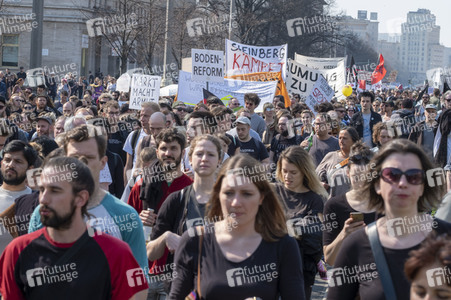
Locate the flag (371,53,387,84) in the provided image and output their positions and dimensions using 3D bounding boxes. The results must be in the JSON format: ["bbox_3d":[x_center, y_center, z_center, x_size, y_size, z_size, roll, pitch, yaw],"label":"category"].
[{"bbox_3d":[5.251,-2.763,58.000,0.580,1.030,0.300,1,2,11],"label":"flag"}]

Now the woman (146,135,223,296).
[{"bbox_3d":[-0.146,0.759,8.935,0.540,1.680,0.400,1,2,3],"label":"woman"}]

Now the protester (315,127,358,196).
[{"bbox_3d":[1.089,0.557,16.233,0.520,1.560,0.380,2,3,22],"label":"protester"}]

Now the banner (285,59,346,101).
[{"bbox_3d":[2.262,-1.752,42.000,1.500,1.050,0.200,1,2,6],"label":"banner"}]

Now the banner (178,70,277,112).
[{"bbox_3d":[0.039,-1.133,33.000,1.950,0.800,0.120,1,2,6],"label":"banner"}]

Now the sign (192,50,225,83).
[{"bbox_3d":[-0.249,-1.219,24.500,0.470,0.460,0.020,2,1,1],"label":"sign"}]

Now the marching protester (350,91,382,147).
[{"bbox_3d":[1.887,0.117,22.838,0.500,1.800,0.340,1,2,6],"label":"marching protester"}]

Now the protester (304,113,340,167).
[{"bbox_3d":[1.028,0.449,17.835,0.520,1.680,0.380,2,3,22],"label":"protester"}]

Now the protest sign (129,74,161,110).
[{"bbox_3d":[-1.167,-0.826,24.500,0.420,0.530,0.040,1,2,6],"label":"protest sign"}]

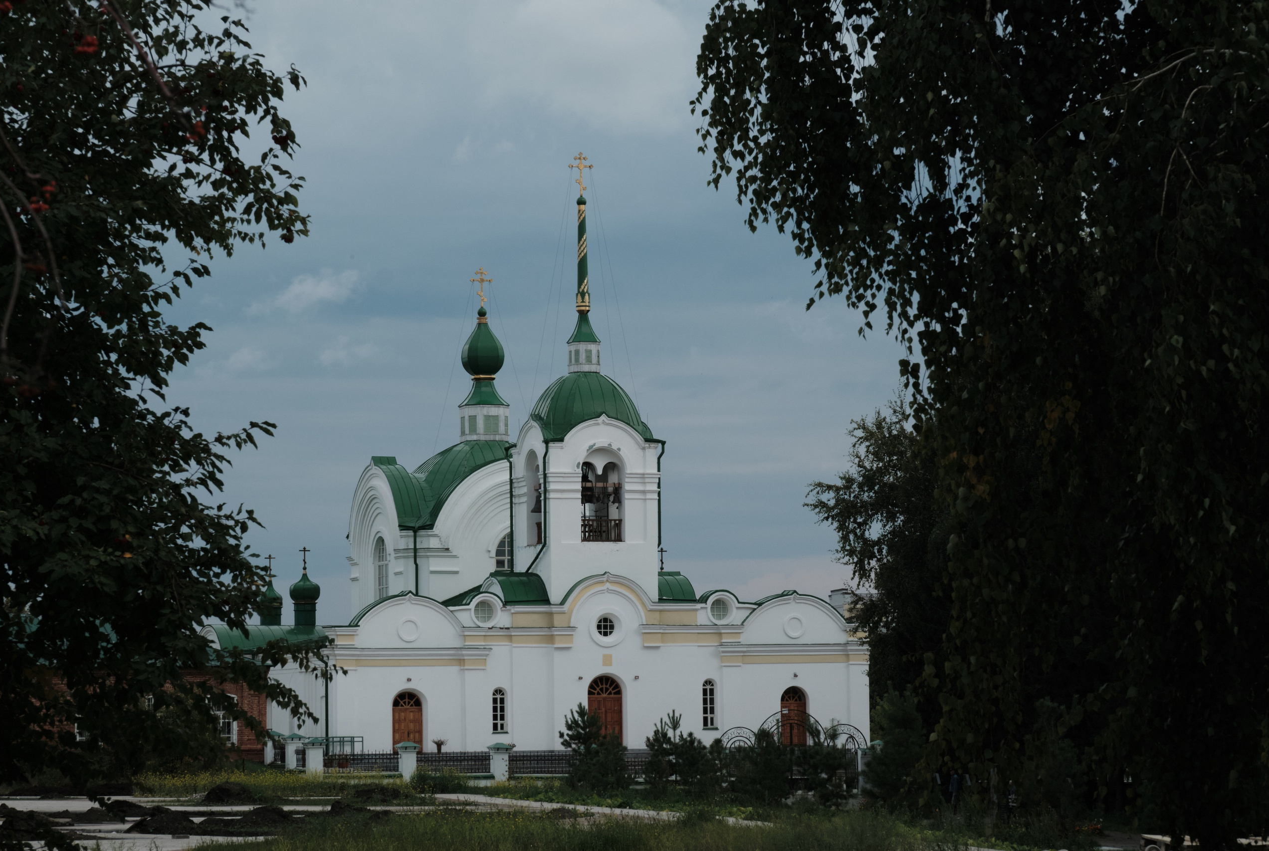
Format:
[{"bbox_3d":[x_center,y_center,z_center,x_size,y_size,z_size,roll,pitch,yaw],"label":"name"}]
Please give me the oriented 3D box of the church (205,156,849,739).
[{"bbox_3d":[-6.671,2.228,191.660,28.300,29.700,30.000,1,-5,-20],"label":"church"}]

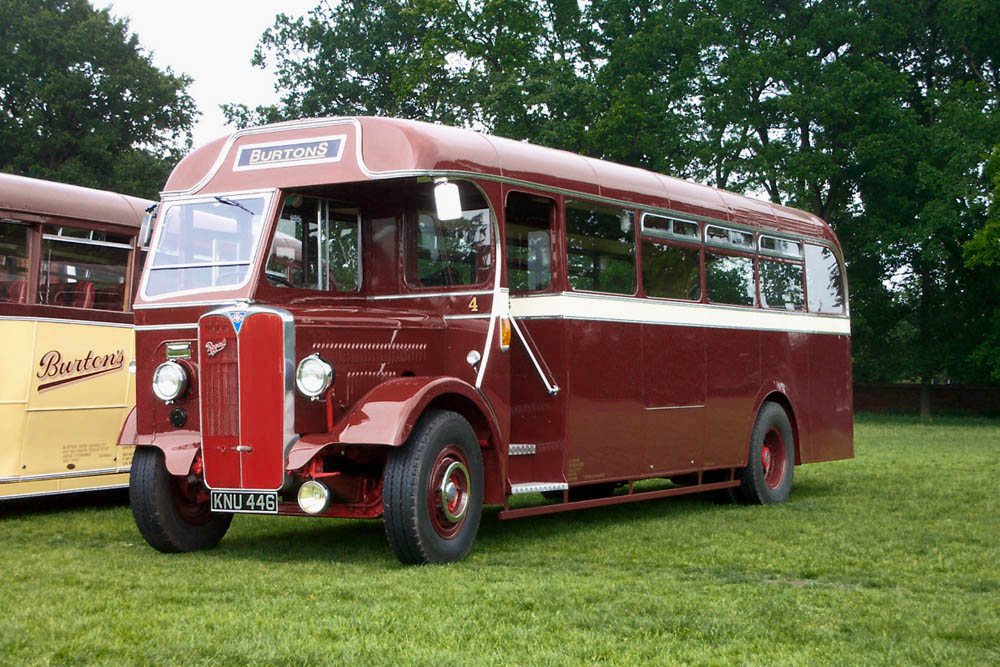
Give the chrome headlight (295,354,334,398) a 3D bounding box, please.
[{"bbox_3d":[-1.084,0.261,10.230,0.250,0.255,0.180,-2,-3,30],"label":"chrome headlight"}]

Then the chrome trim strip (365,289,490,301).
[{"bbox_3d":[-0.483,-0.259,11.580,1.030,0.022,0.020,-2,-2,31],"label":"chrome trim strip"}]

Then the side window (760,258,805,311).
[{"bbox_3d":[2.551,-0.437,15.285,0.051,0.453,1.058,-2,-2,31],"label":"side window"}]

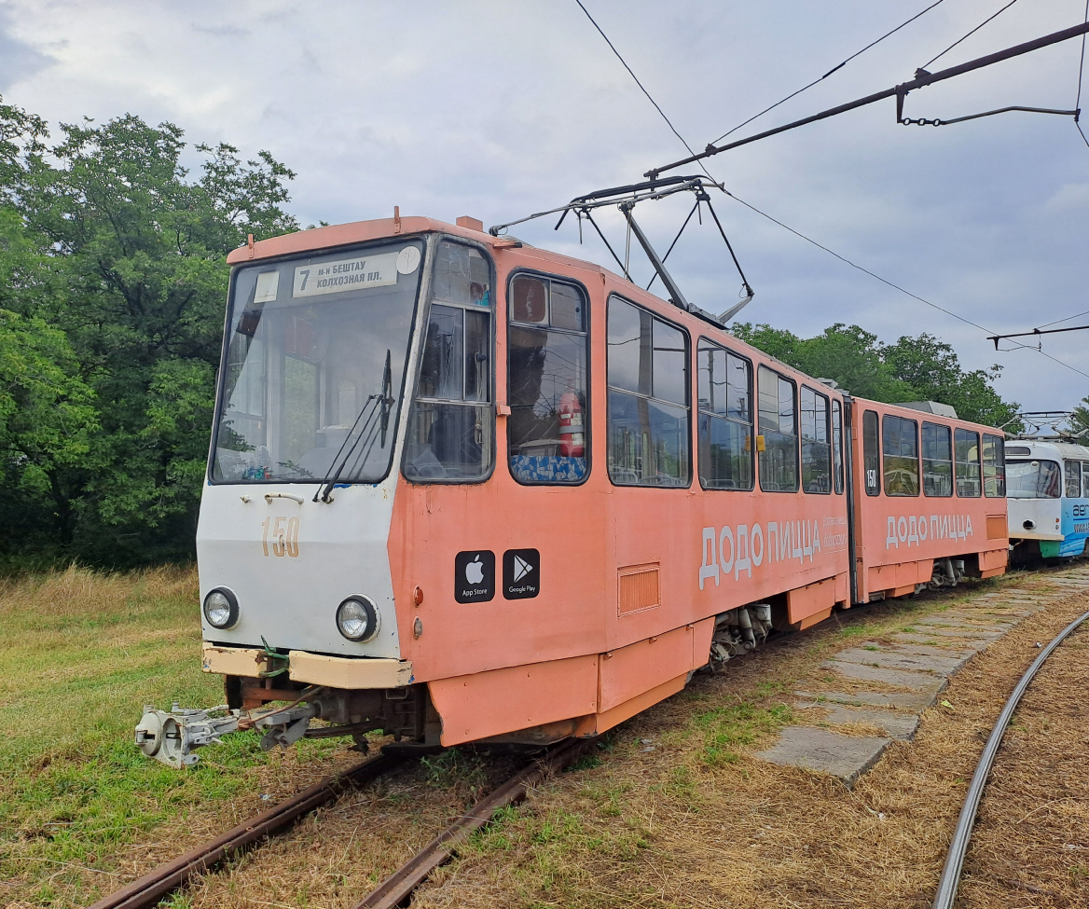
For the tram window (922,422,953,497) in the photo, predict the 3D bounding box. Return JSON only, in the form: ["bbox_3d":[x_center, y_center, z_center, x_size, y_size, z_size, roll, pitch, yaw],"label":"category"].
[{"bbox_3d":[6.367,0.100,14.150,0.070,1.180,1.410,-3,-5,42],"label":"tram window"}]

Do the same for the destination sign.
[{"bbox_3d":[-1.053,-0.939,4.604,0.730,0.180,0.030,-2,-12,30],"label":"destination sign"}]

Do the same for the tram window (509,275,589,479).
[{"bbox_3d":[0.038,-0.423,4.900,0.640,1.170,0.070,3,-5,-43],"label":"tram window"}]

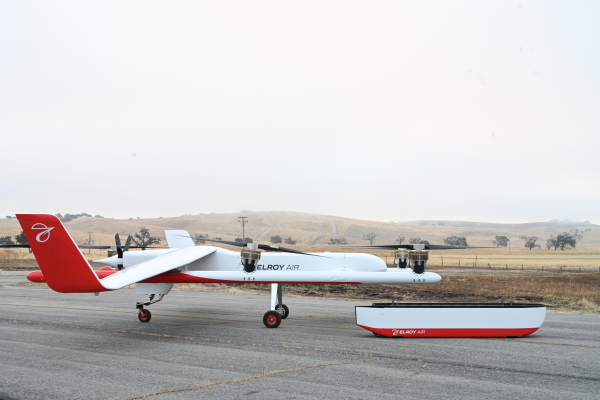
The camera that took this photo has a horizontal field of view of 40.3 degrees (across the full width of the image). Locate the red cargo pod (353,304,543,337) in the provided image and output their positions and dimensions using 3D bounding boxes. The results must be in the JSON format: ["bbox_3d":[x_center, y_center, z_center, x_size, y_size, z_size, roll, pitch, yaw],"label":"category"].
[{"bbox_3d":[2.168,1.722,11.740,2.750,0.450,0.700,0,-4,1],"label":"red cargo pod"}]

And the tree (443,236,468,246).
[{"bbox_3d":[91.756,24.570,480.000,14.700,6.400,13.000,0,-4,0],"label":"tree"}]

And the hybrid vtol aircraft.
[{"bbox_3d":[-0.640,1.210,13.397,6.600,1.650,7.900,0,-4,3],"label":"hybrid vtol aircraft"}]

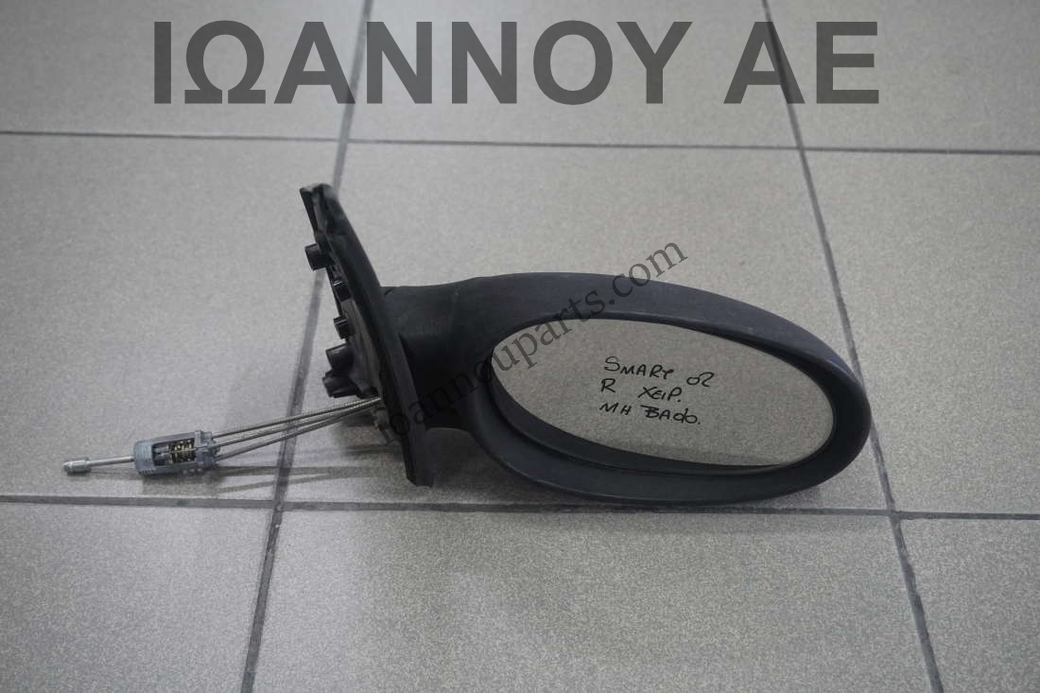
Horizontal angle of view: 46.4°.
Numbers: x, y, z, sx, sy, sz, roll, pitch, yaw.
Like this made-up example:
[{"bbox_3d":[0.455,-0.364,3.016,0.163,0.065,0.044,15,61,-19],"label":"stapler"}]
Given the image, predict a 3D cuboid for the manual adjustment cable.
[{"bbox_3d":[-0.154,0.046,0.614,0.174,0.022,0.020,-11,45,6],"label":"manual adjustment cable"}]

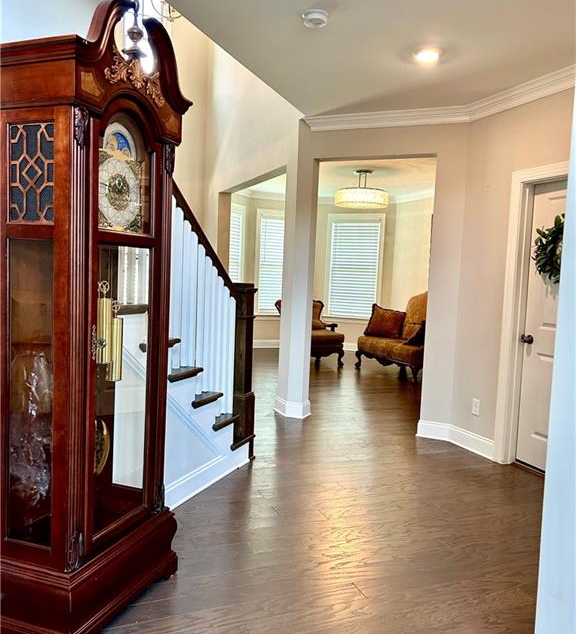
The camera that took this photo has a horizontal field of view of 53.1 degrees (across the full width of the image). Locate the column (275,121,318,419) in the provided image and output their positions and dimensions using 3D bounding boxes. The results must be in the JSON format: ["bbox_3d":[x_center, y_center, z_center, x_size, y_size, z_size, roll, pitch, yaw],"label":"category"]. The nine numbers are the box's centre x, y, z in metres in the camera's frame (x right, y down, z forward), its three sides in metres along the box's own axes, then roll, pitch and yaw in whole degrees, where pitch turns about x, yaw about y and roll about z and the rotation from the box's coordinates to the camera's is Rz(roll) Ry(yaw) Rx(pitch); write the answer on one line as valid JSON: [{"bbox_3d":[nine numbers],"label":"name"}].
[{"bbox_3d":[0.072,-0.421,5.432,0.360,2.700,0.330,4,5,23],"label":"column"}]

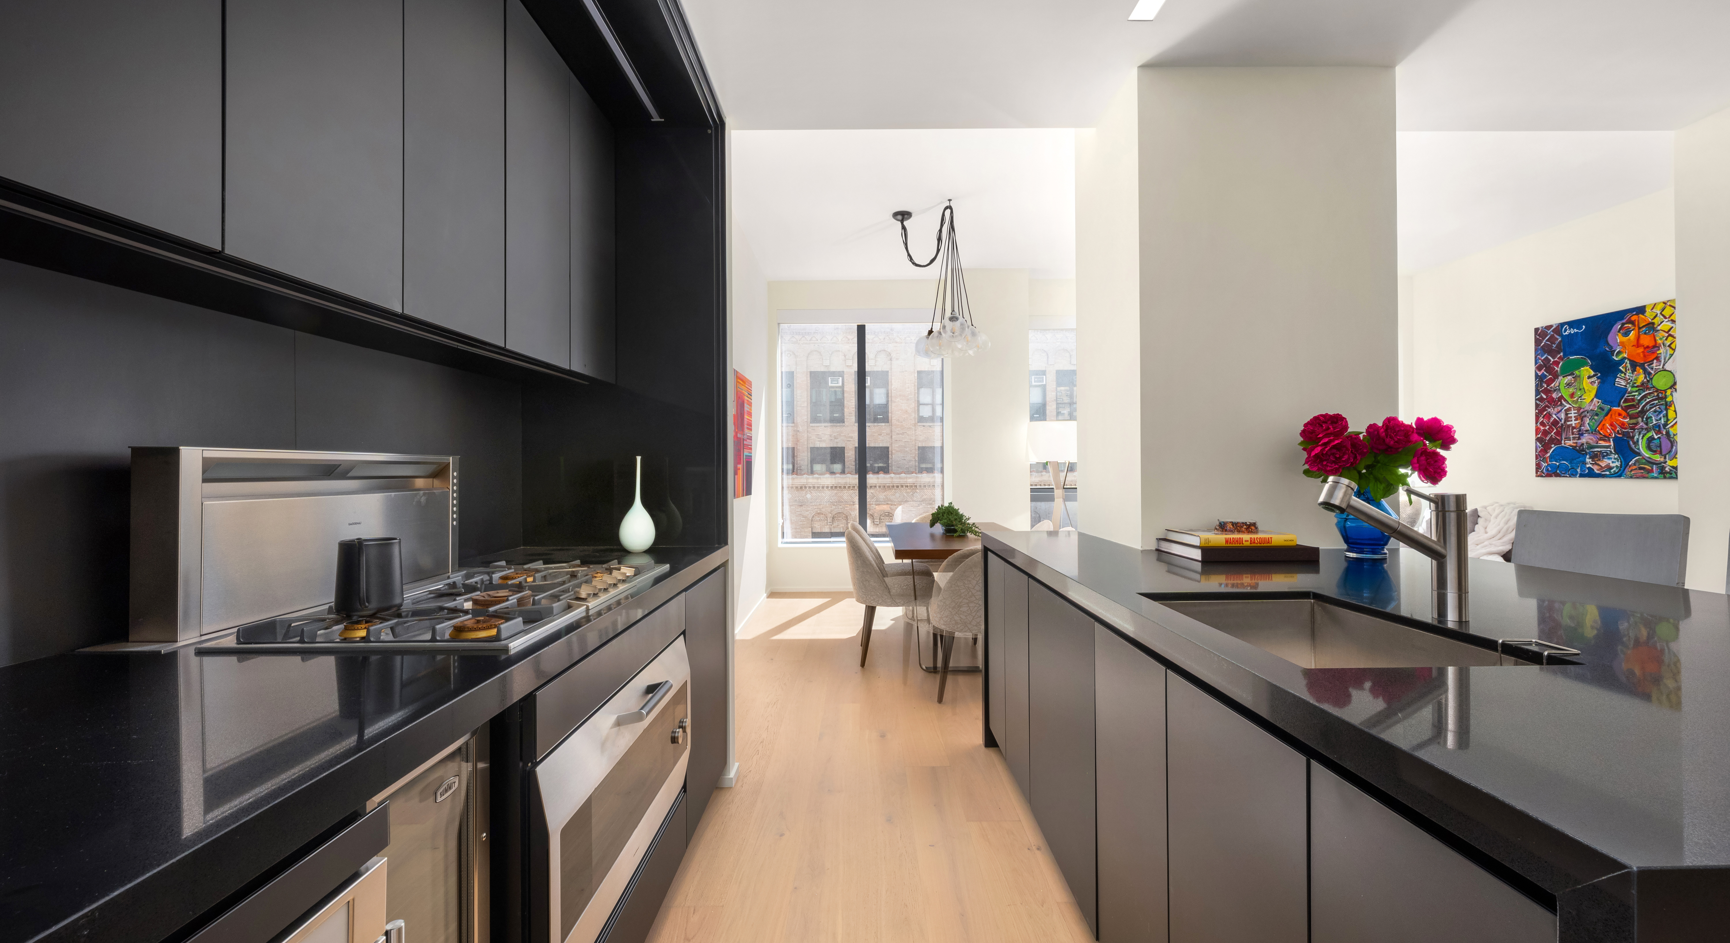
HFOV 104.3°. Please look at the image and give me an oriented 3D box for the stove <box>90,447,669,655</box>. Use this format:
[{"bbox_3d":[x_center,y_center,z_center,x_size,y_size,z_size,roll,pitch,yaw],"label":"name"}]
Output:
[{"bbox_3d":[-0.894,0.121,1.484,0.700,0.330,0.910,0,0,0],"label":"stove"}]

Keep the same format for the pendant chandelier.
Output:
[{"bbox_3d":[0.532,-1.325,4.660,0.650,1.080,0.600,0,0,0],"label":"pendant chandelier"}]

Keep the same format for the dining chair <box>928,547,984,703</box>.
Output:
[{"bbox_3d":[0.640,0.762,3.636,0.550,0.850,0.580,0,0,2],"label":"dining chair"}]

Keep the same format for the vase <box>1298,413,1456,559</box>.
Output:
[{"bbox_3d":[1.537,0.040,2.030,0.460,0.434,0.360,0,0,0],"label":"vase"}]

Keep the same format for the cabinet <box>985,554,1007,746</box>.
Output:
[{"bbox_3d":[0.804,0.729,2.697,0.565,0.780,0.380,0,0,0],"label":"cabinet"}]

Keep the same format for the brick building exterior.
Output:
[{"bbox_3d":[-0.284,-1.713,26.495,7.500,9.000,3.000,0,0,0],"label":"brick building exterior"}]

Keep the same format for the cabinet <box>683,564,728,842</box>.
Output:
[{"bbox_3d":[-0.839,0.729,2.245,0.643,0.760,0.600,0,0,0],"label":"cabinet"}]

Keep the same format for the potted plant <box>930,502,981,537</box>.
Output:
[{"bbox_3d":[0.617,0.320,4.585,0.340,0.220,0.320,0,0,0],"label":"potted plant"}]

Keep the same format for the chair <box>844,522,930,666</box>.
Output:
[{"bbox_3d":[0.166,0.763,4.313,0.580,0.850,0.550,0,0,0],"label":"chair"}]

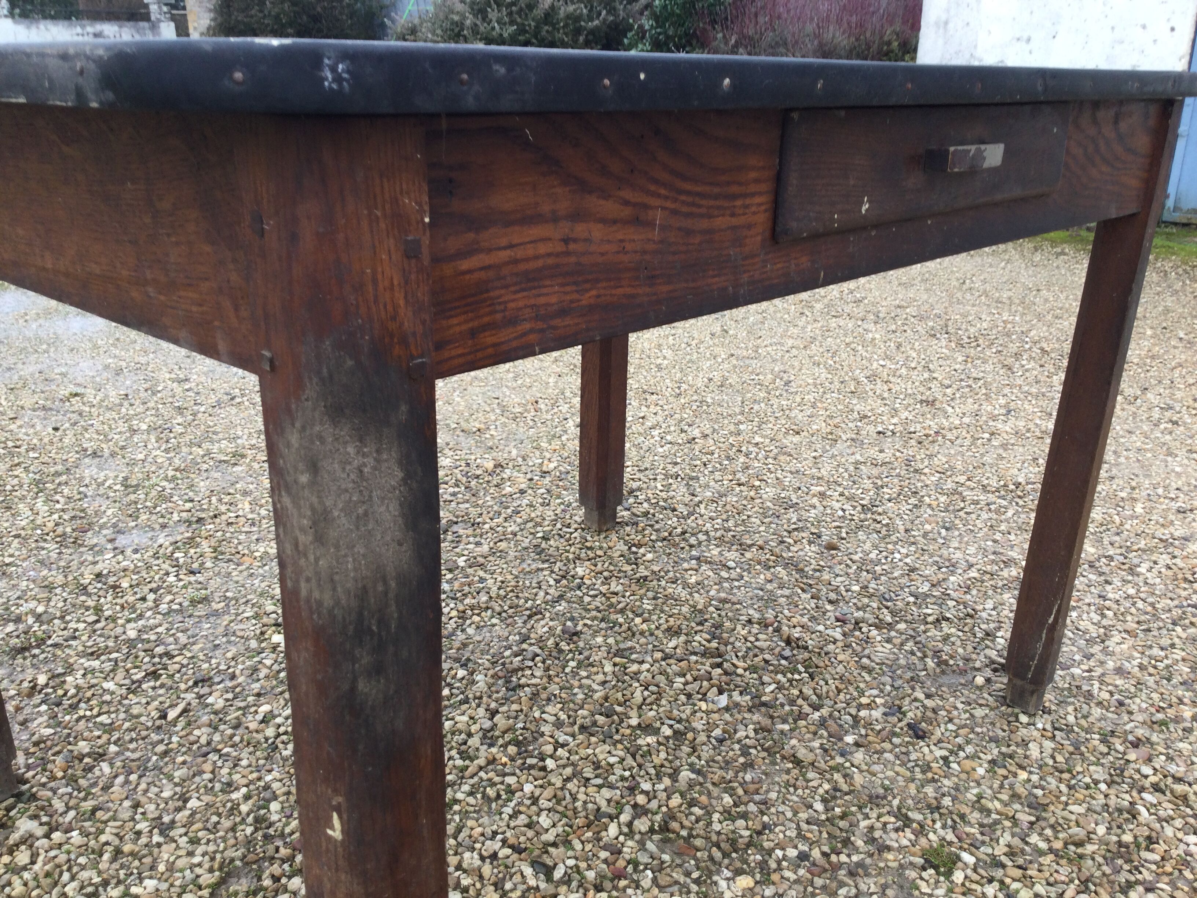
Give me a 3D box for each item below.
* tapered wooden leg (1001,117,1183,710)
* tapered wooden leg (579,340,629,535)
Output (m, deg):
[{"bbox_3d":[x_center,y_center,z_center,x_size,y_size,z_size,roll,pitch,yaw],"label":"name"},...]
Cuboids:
[{"bbox_3d":[0.567,-0.025,1.259,0.057,0.735,0.056,20,26,39],"label":"tapered wooden leg"},{"bbox_3d":[0.011,-0.205,1.751,0.057,0.735,0.056,18,26,40],"label":"tapered wooden leg"}]

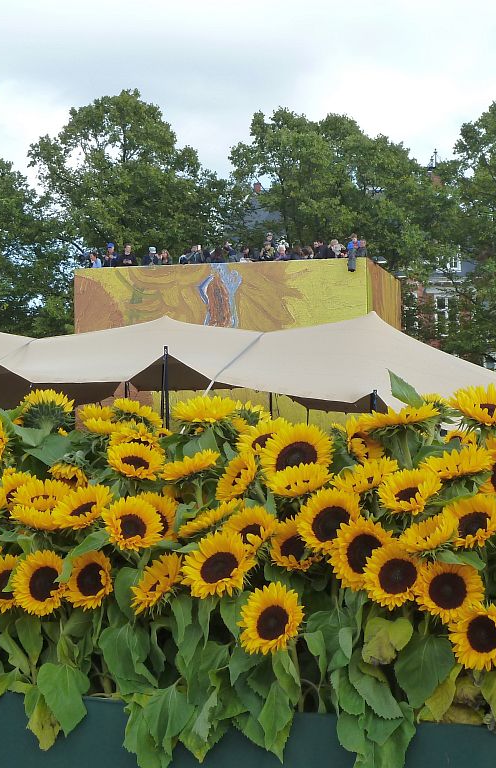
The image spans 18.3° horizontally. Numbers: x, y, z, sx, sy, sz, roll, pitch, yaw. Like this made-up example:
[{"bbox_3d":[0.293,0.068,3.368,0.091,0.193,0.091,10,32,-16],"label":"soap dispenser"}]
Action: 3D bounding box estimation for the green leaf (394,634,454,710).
[{"bbox_3d":[0.350,0.570,3.050,0.120,0.155,0.045,0,-3,0],"label":"green leaf"}]

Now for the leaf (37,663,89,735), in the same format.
[{"bbox_3d":[-0.392,0.667,3.250,0.110,0.155,0.035,-1,-2,6],"label":"leaf"}]

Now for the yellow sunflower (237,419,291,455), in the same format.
[{"bbox_3d":[0.043,0.128,3.600,0.140,0.140,0.060,-1,-43,19],"label":"yellow sunflower"}]

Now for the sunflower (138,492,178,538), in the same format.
[{"bbox_3d":[-0.219,0.310,3.600,0.135,0.135,0.055,-1,-24,12],"label":"sunflower"}]

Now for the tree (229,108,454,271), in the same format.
[{"bbox_3d":[3.728,-3.459,61.663,8.800,14.500,7.500,0,-3,0],"label":"tree"}]

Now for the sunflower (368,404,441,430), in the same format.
[{"bbox_3d":[0.308,0.066,3.050,0.150,0.060,0.150,-1,27,18],"label":"sunflower"}]

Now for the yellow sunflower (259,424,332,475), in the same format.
[{"bbox_3d":[0.097,0.154,3.220,0.152,0.145,0.055,0,-28,5],"label":"yellow sunflower"}]

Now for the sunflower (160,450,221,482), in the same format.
[{"bbox_3d":[-0.129,0.183,3.450,0.134,0.050,0.134,-26,7,-21],"label":"sunflower"}]

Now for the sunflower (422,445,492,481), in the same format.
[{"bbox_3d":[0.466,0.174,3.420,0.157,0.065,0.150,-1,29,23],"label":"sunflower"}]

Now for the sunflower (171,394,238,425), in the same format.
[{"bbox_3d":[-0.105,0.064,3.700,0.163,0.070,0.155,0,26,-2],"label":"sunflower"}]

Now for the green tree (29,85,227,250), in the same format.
[{"bbox_3d":[-4.544,-3.549,57.673,7.600,15.200,7.600,0,-2,0],"label":"green tree"}]

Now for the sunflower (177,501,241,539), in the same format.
[{"bbox_3d":[-0.092,0.317,3.600,0.165,0.060,0.165,-32,9,-19],"label":"sunflower"}]

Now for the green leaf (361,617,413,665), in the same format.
[{"bbox_3d":[0.304,0.564,3.380,0.115,0.110,0.050,0,-27,5],"label":"green leaf"}]

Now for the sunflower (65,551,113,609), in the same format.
[{"bbox_3d":[-0.357,0.435,3.420,0.135,0.135,0.055,-2,-15,29],"label":"sunflower"}]

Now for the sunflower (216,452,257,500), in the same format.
[{"bbox_3d":[-0.028,0.223,3.700,0.125,0.125,0.055,-3,-22,46],"label":"sunflower"}]

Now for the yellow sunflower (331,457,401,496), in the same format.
[{"bbox_3d":[0.256,0.202,3.350,0.145,0.060,0.145,-1,31,28],"label":"yellow sunflower"}]

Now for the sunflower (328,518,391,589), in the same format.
[{"bbox_3d":[0.230,0.342,3.120,0.130,0.143,0.050,-1,-14,26],"label":"sunflower"}]

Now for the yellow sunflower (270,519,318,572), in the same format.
[{"bbox_3d":[0.101,0.343,3.270,0.112,0.112,0.050,0,-28,10],"label":"yellow sunflower"}]

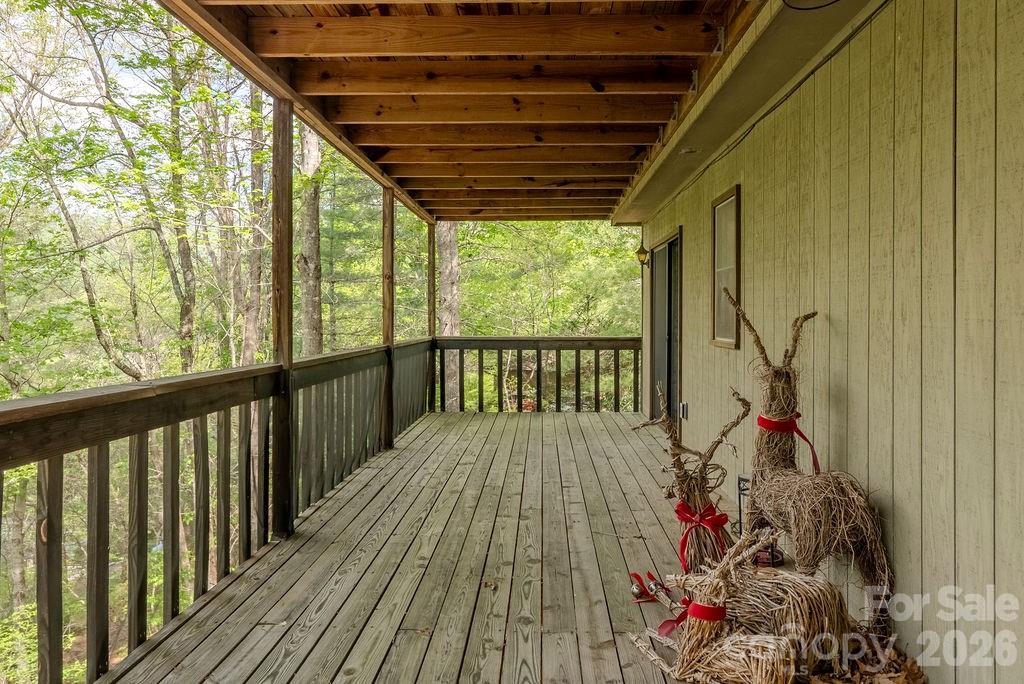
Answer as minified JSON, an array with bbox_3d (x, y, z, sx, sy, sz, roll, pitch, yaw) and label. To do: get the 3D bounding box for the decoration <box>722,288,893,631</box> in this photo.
[{"bbox_3d":[1.200,0.460,2.950,0.420,1.360,0.740,0,1,-19],"label":"decoration"}]

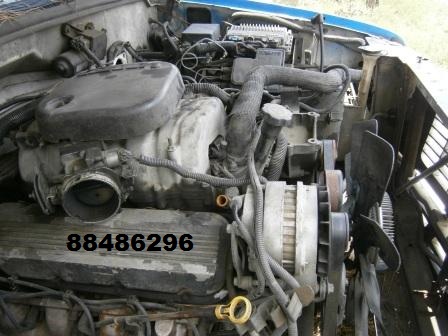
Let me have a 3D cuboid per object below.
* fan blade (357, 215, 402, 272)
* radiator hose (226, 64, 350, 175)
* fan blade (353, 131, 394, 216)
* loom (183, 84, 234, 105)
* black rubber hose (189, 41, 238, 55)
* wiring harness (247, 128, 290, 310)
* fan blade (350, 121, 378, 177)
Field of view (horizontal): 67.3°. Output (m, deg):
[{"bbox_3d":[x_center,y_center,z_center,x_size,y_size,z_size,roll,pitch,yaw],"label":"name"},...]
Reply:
[{"bbox_3d":[0.286,0.131,0.637,0.030,0.095,0.160,-36,-7,13],"label":"fan blade"},{"bbox_3d":[0.152,-0.115,0.729,0.248,0.108,0.331,5,39,12],"label":"radiator hose"},{"bbox_3d":[0.302,0.003,0.685,0.030,0.160,0.095,-21,40,-13],"label":"fan blade"},{"bbox_3d":[-0.036,-0.175,0.787,0.133,0.037,0.062,5,39,12],"label":"loom"},{"bbox_3d":[-0.028,-0.389,1.072,0.163,0.038,0.052,5,39,12],"label":"black rubber hose"},{"bbox_3d":[0.081,0.062,0.553,0.090,0.143,0.292,5,39,12],"label":"wiring harness"},{"bbox_3d":[0.337,-0.037,0.810,0.030,0.160,0.095,9,-11,-21],"label":"fan blade"}]

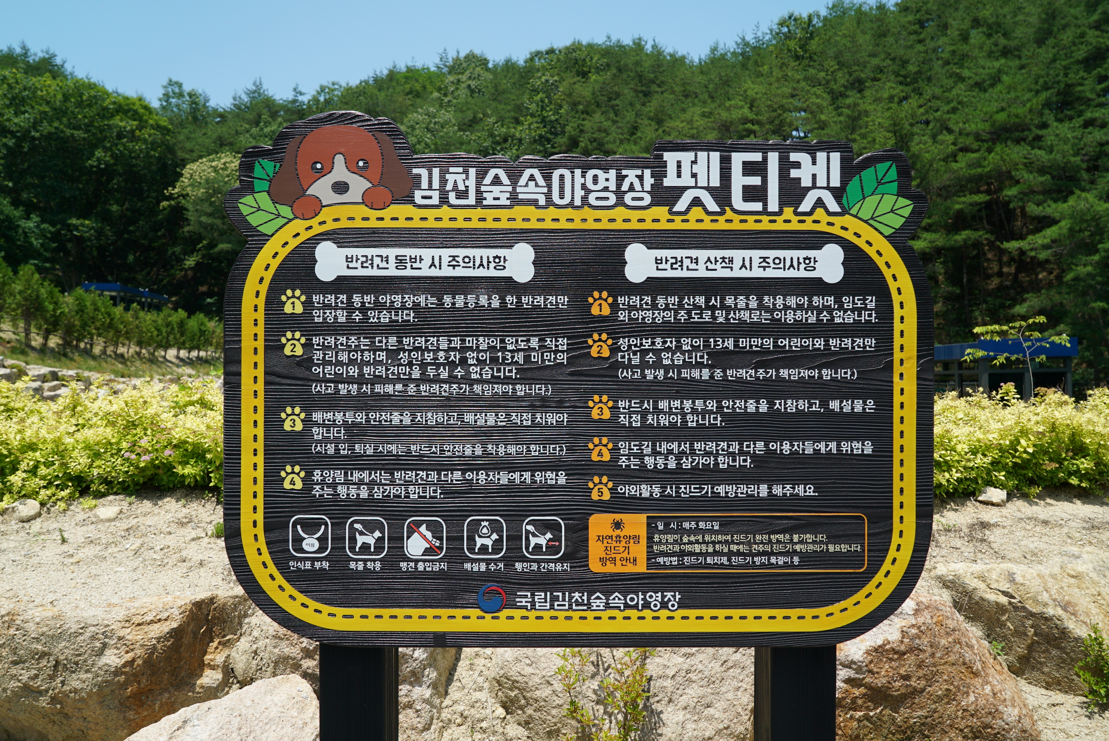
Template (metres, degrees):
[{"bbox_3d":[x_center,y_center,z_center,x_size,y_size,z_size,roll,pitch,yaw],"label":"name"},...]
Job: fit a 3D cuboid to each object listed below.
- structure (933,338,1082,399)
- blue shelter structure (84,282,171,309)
[{"bbox_3d":[18.358,0.417,31.329,3.850,3.200,5.800,-1,-1,1],"label":"structure"},{"bbox_3d":[-48.186,-7.537,83.473,4.300,3.200,11.500,-1,-1,-8],"label":"blue shelter structure"}]

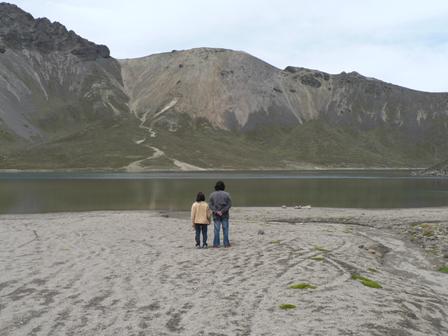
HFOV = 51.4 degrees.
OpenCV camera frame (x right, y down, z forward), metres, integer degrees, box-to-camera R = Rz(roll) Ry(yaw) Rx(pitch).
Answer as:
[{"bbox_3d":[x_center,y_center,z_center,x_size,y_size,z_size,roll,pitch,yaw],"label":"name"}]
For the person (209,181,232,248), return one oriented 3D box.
[{"bbox_3d":[-0.080,1.216,12.200,0.600,1.755,0.390,0,0,0],"label":"person"}]

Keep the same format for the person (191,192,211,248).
[{"bbox_3d":[-0.595,1.377,12.200,0.520,1.480,0.330,0,0,0],"label":"person"}]

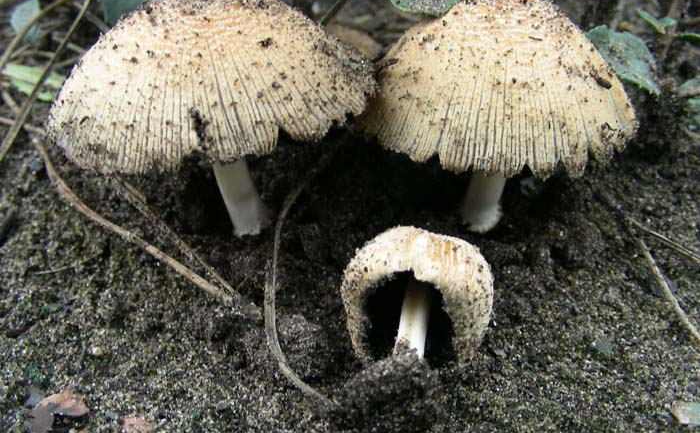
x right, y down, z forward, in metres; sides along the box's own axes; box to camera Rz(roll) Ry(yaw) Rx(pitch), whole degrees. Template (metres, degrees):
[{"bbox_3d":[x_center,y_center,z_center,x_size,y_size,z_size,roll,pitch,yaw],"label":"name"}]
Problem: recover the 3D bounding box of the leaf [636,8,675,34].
[{"bbox_3d":[0.096,-0.061,0.240,0.013,0.004,0.011,0,60,0],"label":"leaf"}]

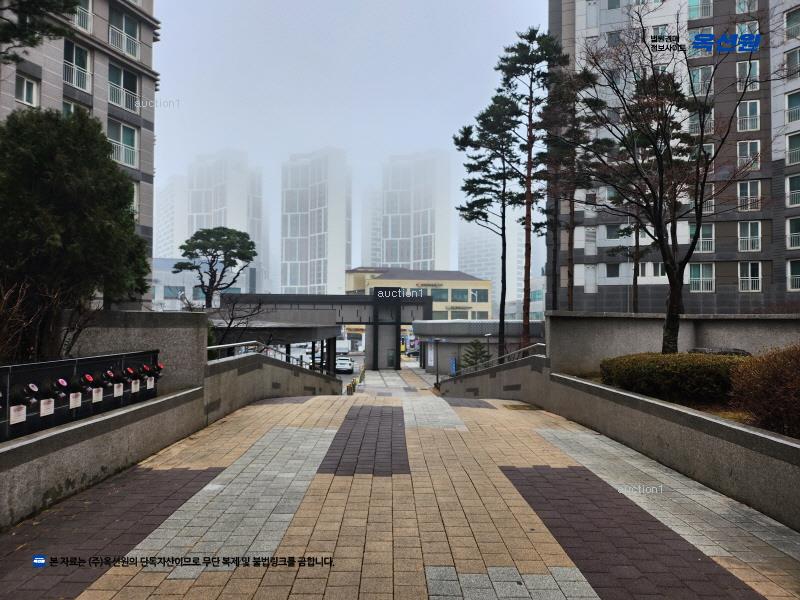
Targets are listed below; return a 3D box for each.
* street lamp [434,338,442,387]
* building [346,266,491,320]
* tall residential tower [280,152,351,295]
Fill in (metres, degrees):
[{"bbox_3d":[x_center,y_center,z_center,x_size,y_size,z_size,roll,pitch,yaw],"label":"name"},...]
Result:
[{"bbox_3d":[2.944,4.831,42.582,0.580,3.750,0.580,0,-2,0],"label":"street lamp"},{"bbox_3d":[2.800,1.800,94.000,23.500,13.400,13.500,0,-2,-6],"label":"building"},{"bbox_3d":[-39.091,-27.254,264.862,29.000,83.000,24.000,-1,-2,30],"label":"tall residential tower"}]

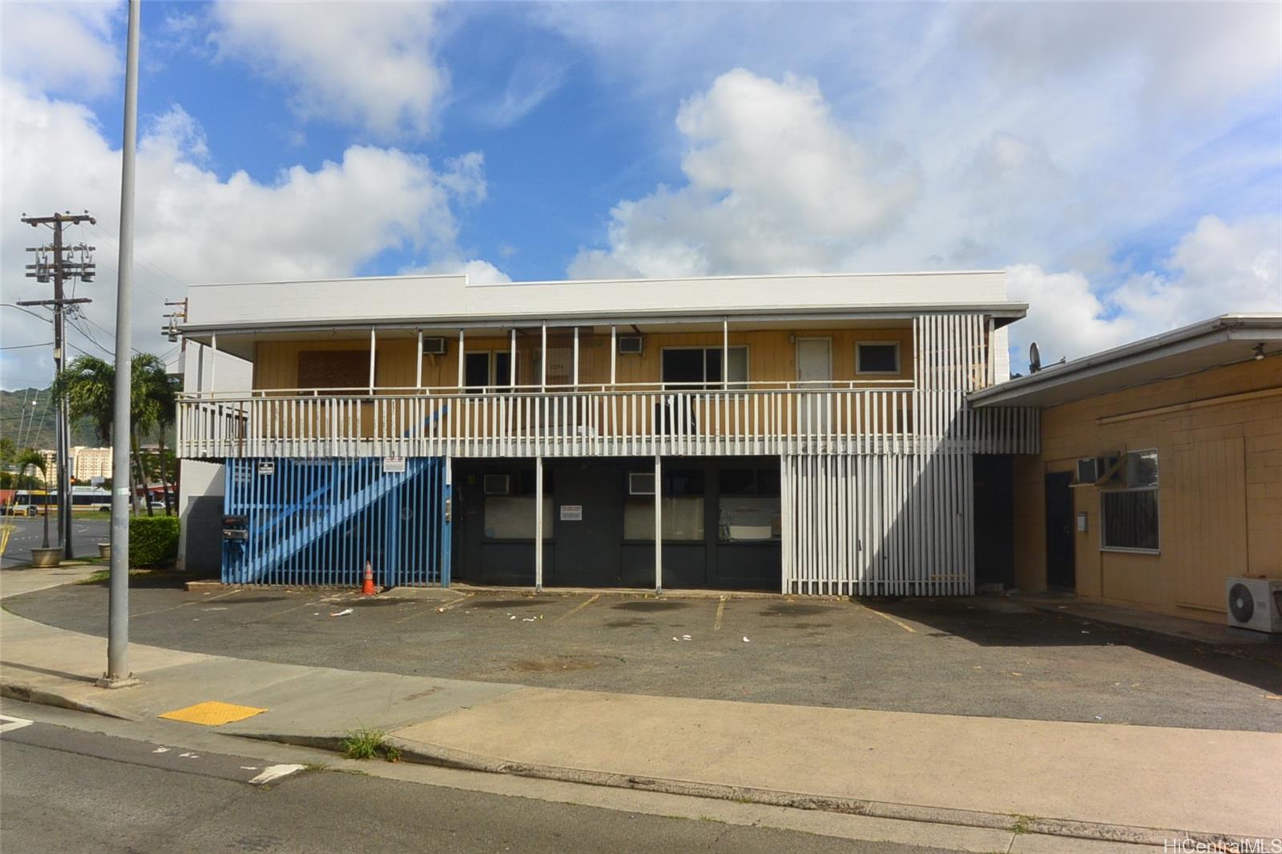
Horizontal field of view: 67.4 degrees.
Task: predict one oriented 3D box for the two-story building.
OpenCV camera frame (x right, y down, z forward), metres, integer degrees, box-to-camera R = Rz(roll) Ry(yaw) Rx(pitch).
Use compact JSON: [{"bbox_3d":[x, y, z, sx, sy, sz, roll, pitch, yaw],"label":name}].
[{"bbox_3d":[-0.734,0.250,24.713,18.270,7.000,11.000,0,-5,6],"label":"two-story building"}]

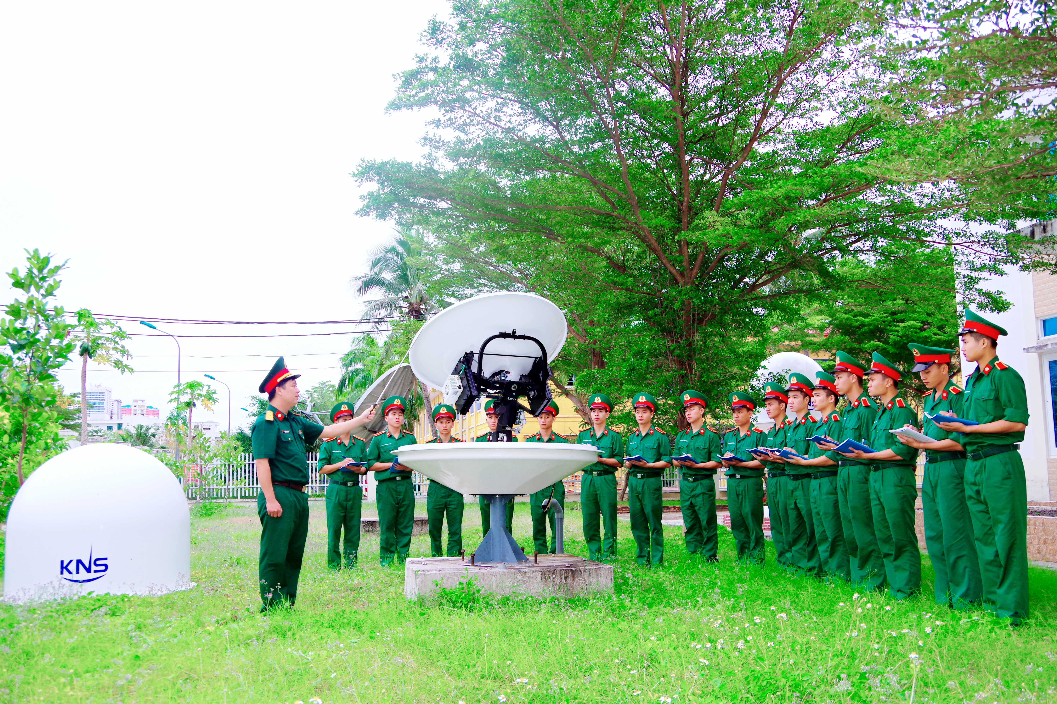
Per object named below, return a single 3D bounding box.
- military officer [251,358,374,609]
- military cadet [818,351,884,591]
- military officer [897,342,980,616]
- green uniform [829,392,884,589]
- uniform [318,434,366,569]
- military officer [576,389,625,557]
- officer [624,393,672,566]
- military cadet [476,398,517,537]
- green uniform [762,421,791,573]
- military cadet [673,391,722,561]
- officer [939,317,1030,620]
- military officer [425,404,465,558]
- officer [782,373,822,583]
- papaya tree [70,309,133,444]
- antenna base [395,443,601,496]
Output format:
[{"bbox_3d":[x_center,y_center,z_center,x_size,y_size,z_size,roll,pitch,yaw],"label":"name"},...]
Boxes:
[{"bbox_3d":[-1.489,0.914,6.350,0.830,1.760,0.520,-3,-8,15],"label":"military officer"},{"bbox_3d":[2.463,0.892,6.899,0.480,1.800,0.520,0,-8,-10],"label":"military cadet"},{"bbox_3d":[2.753,0.824,6.098,0.480,1.780,0.520,0,-8,-8],"label":"military officer"},{"bbox_3d":[2.488,1.047,6.879,0.380,1.490,0.500,0,-8,-10],"label":"green uniform"},{"bbox_3d":[-1.940,1.559,9.480,0.520,1.410,0.340,4,-9,-28],"label":"uniform"},{"bbox_3d":[0.689,1.296,9.365,0.520,1.760,0.450,-4,-9,22],"label":"military officer"},{"bbox_3d":[1.146,1.292,9.211,0.520,1.781,0.460,-6,-10,34],"label":"officer"},{"bbox_3d":[-0.334,1.418,10.088,0.510,1.790,0.420,-1,-8,0],"label":"military cadet"},{"bbox_3d":[2.356,1.327,8.500,0.330,1.410,0.500,3,-9,-24],"label":"green uniform"},{"bbox_3d":[1.686,1.273,9.316,0.520,1.767,0.460,-7,-10,36],"label":"military cadet"},{"bbox_3d":[2.646,0.649,5.249,0.500,1.800,0.520,-1,-8,-3],"label":"officer"},{"bbox_3d":[-0.877,1.378,9.620,0.520,1.700,0.420,0,-8,-7],"label":"military officer"},{"bbox_3d":[2.353,1.052,7.800,0.420,1.770,0.500,2,-8,-20],"label":"officer"},{"bbox_3d":[-9.567,1.378,20.028,1.650,4.731,1.600,-1,-8,0],"label":"papaya tree"},{"bbox_3d":[-0.235,0.908,6.993,1.590,0.370,1.590,-1,-8,0],"label":"antenna base"}]

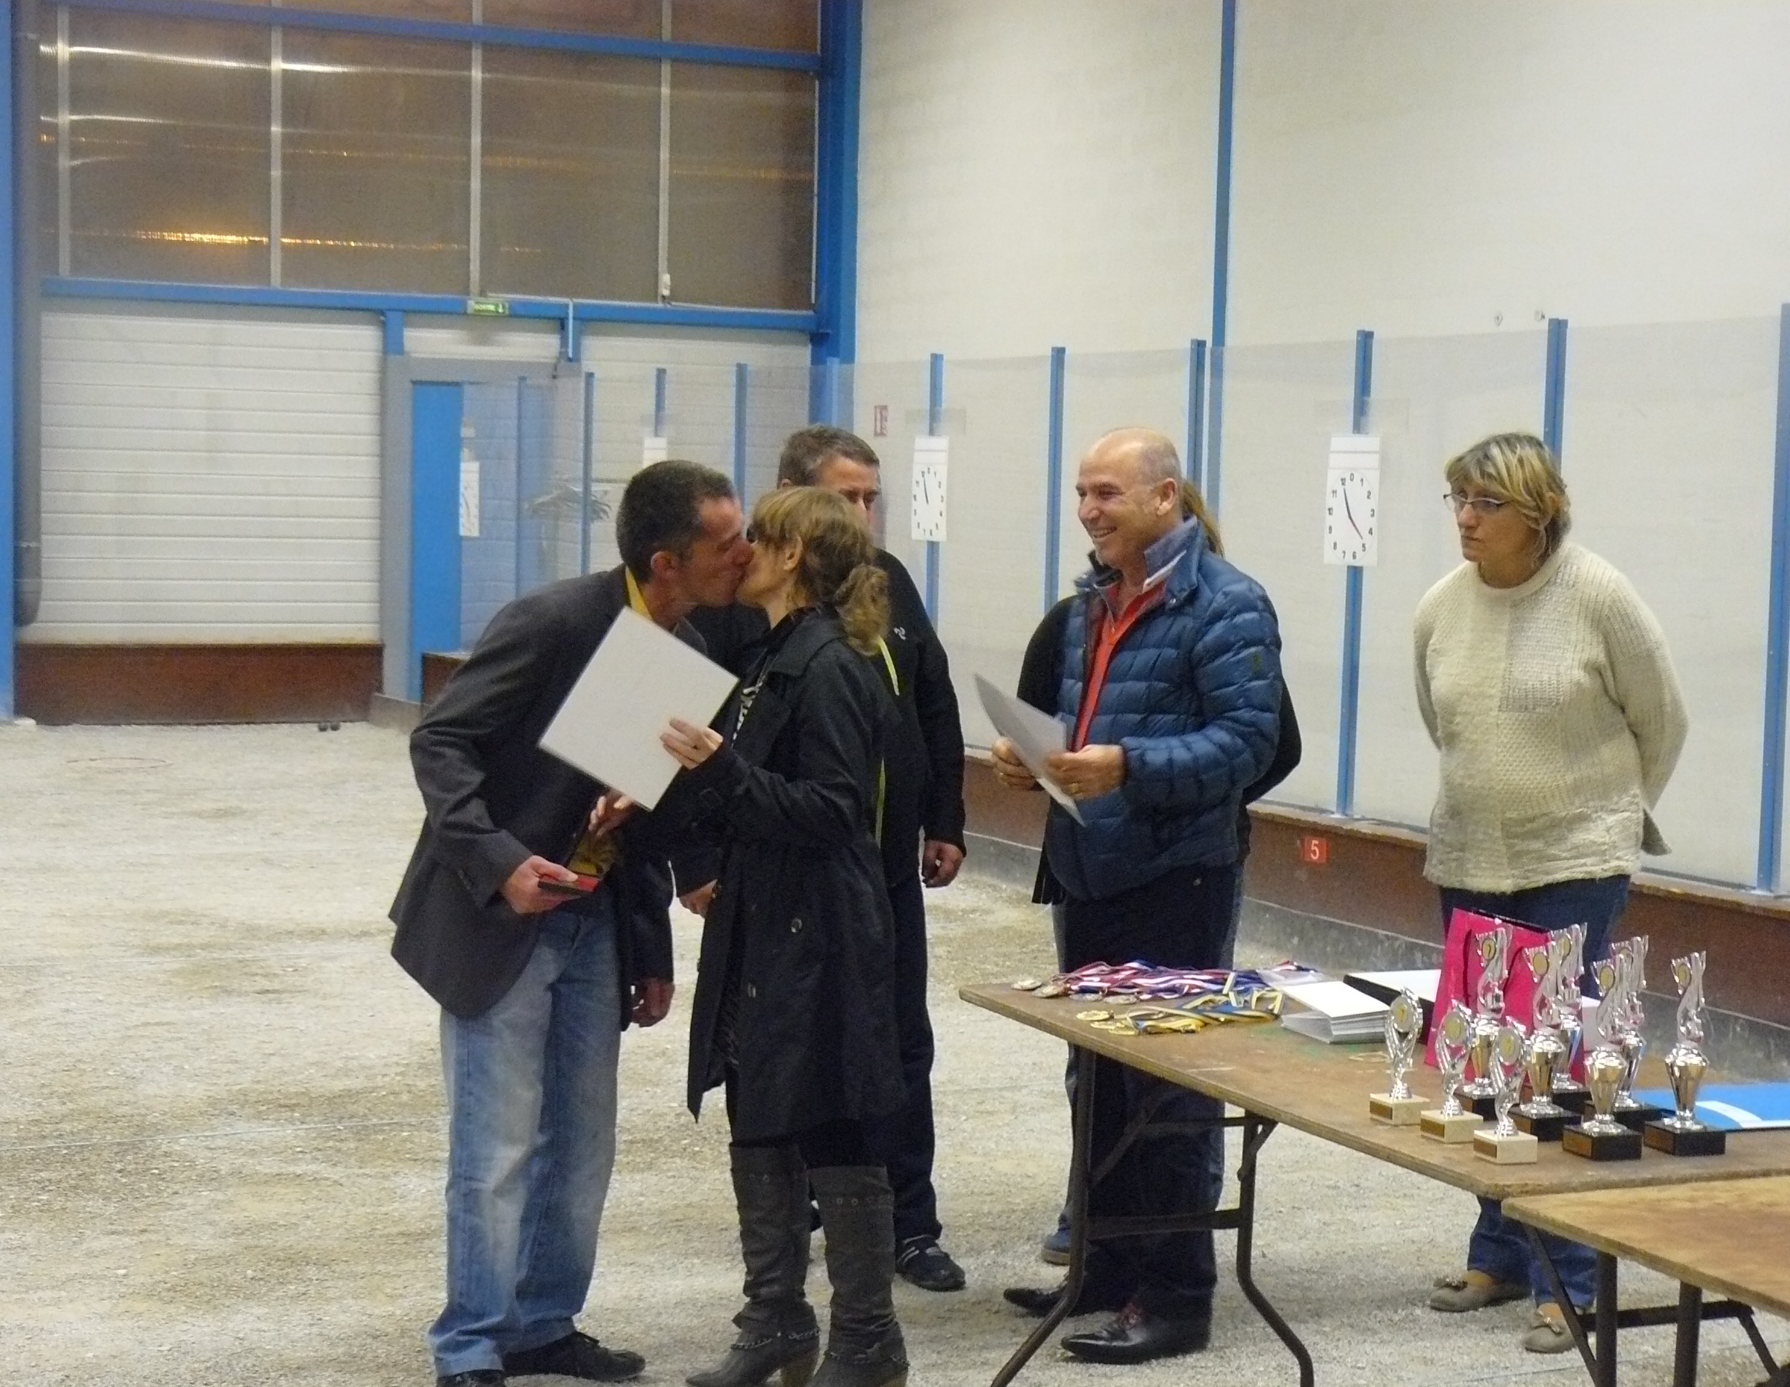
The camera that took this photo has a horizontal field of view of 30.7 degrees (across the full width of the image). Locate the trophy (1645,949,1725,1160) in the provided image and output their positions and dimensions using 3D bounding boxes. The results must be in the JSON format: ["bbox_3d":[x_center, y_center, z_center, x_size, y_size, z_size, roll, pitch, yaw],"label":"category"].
[{"bbox_3d":[1.058,0.479,4.342,0.073,0.265,0.073,0,4,-22],"label":"trophy"}]

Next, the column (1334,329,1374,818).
[{"bbox_3d":[1.590,-0.409,11.252,0.050,1.667,0.055,-1,4,-26],"label":"column"}]

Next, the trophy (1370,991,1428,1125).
[{"bbox_3d":[0.700,0.501,4.502,0.058,0.185,0.058,0,4,-22],"label":"trophy"}]

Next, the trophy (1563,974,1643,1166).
[{"bbox_3d":[0.938,0.480,4.300,0.073,0.262,0.073,0,4,-22],"label":"trophy"}]

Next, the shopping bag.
[{"bbox_3d":[0.914,0.456,4.875,0.120,0.235,0.265,0,4,-23],"label":"shopping bag"}]

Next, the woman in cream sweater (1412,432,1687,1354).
[{"bbox_3d":[1.268,0.361,6.334,0.510,1.730,0.390,4,4,34],"label":"woman in cream sweater"}]

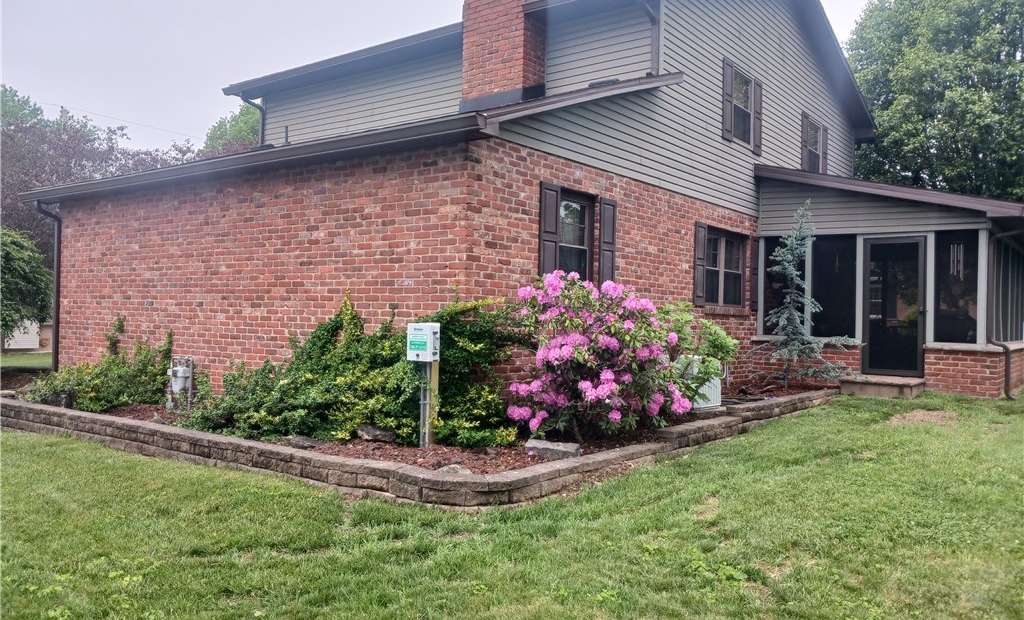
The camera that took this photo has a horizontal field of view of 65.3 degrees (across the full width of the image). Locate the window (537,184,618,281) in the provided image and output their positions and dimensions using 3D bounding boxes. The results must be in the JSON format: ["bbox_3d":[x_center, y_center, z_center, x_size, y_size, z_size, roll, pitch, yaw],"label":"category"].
[{"bbox_3d":[0.729,-0.707,8.845,0.120,1.195,1.560,1,0,37],"label":"window"}]

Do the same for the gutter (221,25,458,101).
[{"bbox_3d":[-3.034,-4.161,13.460,6.070,0.130,0.130,1,0,37],"label":"gutter"}]

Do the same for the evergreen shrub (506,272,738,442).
[{"bbox_3d":[1.007,0.426,7.473,1.500,1.550,2.250,1,0,37],"label":"evergreen shrub"}]

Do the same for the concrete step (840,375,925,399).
[{"bbox_3d":[5.384,1.104,11.541,0.950,0.220,0.980,1,0,37],"label":"concrete step"}]

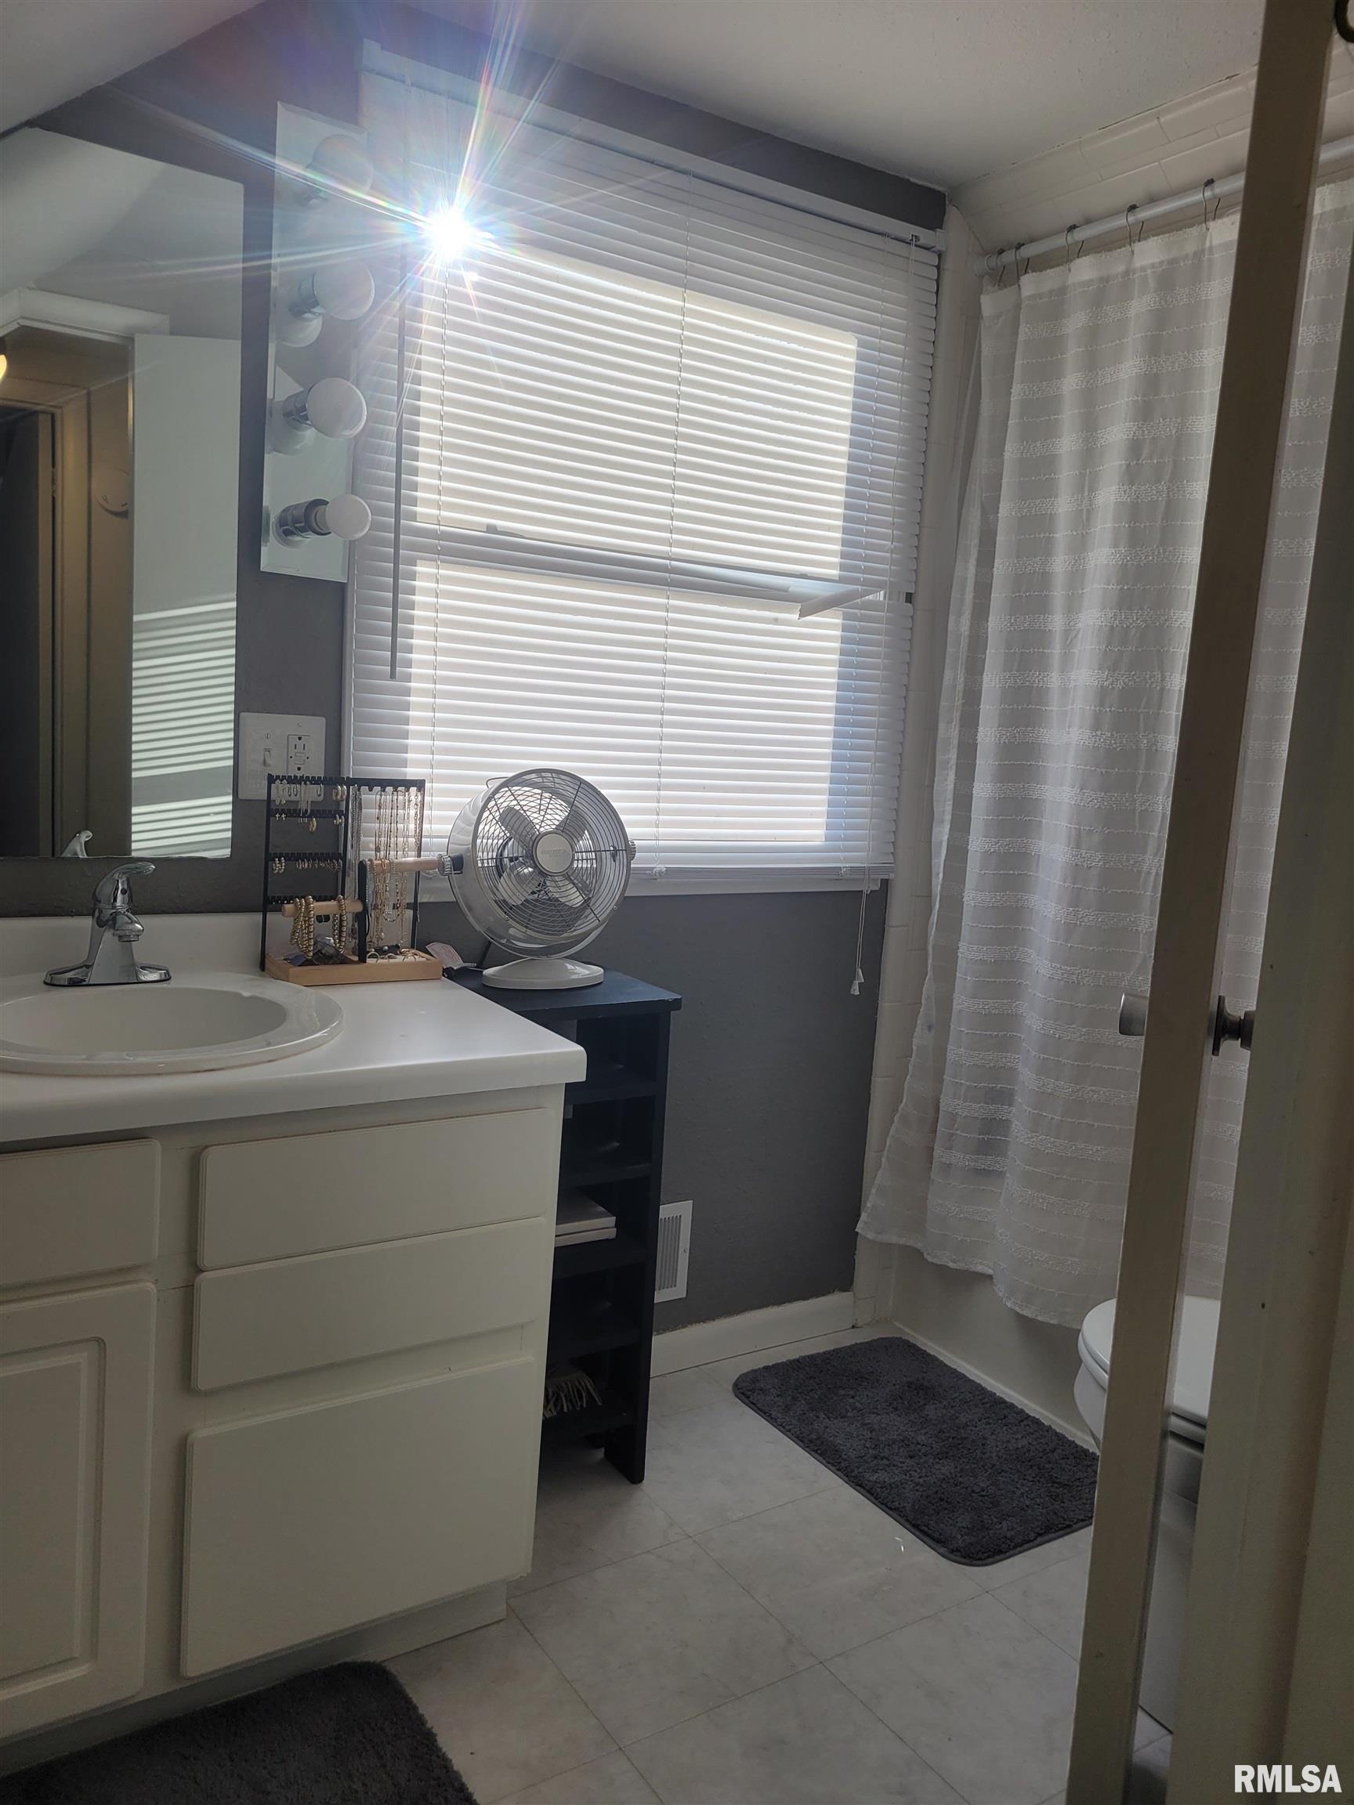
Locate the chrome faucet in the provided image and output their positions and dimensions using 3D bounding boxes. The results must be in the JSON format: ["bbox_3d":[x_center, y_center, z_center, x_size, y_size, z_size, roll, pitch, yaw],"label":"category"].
[{"bbox_3d":[-0.720,0.025,1.745,0.158,0.172,0.160,-2,9,-33],"label":"chrome faucet"}]

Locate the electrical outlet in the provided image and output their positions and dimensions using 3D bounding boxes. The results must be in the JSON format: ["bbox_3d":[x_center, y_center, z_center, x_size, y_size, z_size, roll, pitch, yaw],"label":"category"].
[{"bbox_3d":[-0.580,-0.212,1.989,0.125,0.124,0.012,-2,9,-33],"label":"electrical outlet"}]

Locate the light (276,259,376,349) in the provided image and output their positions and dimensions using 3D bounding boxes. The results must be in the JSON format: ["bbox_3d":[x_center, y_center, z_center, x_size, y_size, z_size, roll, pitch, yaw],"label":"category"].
[{"bbox_3d":[-0.459,-0.824,1.842,0.080,0.080,0.150,-2,9,-33],"label":"light"}]

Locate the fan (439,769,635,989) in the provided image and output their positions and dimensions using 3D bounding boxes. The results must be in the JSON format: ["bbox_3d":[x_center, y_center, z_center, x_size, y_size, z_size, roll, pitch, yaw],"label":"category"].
[{"bbox_3d":[-0.203,-0.044,2.095,0.315,0.326,0.190,-2,9,-36],"label":"fan"}]

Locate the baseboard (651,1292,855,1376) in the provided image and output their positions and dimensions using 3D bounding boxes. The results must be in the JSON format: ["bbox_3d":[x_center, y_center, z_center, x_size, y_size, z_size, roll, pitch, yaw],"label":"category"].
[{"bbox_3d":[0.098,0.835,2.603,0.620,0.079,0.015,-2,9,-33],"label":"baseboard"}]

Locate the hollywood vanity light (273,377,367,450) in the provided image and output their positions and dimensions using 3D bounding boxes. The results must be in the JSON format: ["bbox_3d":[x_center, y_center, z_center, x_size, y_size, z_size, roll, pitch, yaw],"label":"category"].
[{"bbox_3d":[-0.476,-0.669,1.857,0.080,0.080,0.150,-2,9,-33],"label":"hollywood vanity light"}]

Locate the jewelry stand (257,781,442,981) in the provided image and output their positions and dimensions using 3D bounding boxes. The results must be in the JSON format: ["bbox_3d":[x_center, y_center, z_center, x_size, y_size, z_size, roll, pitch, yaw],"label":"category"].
[{"bbox_3d":[-0.466,-0.035,1.967,0.235,0.285,0.125,-2,9,-33],"label":"jewelry stand"}]

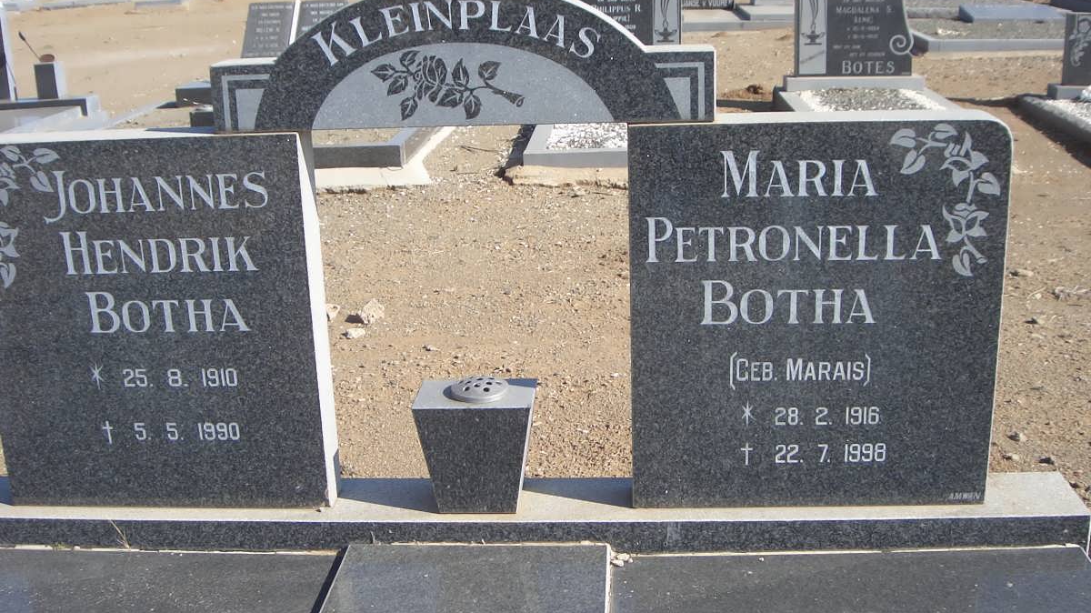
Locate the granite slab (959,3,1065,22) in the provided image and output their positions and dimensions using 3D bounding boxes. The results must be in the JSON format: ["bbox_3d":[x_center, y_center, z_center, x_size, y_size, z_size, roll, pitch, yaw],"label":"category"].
[{"bbox_3d":[4.520,-2.853,11.889,0.868,0.120,0.500,-1,18,4],"label":"granite slab"}]

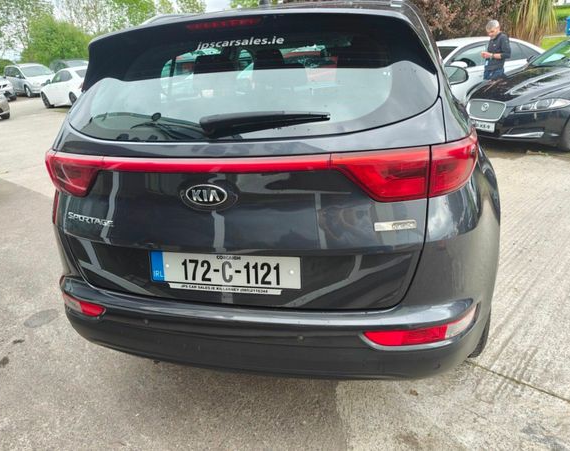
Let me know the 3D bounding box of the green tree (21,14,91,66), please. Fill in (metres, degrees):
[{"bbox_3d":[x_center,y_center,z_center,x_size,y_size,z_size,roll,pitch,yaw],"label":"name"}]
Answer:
[{"bbox_3d":[-18.151,-14.348,34.026,6.200,5.200,5.200,-15,25,-22],"label":"green tree"}]

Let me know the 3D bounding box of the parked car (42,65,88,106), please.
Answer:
[{"bbox_3d":[-7.559,-5.233,15.557,4.250,1.450,1.790,16,31,40],"label":"parked car"}]

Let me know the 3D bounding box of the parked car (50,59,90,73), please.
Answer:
[{"bbox_3d":[-13.436,-9.538,26.348,4.400,1.530,1.800,15,30,39],"label":"parked car"}]

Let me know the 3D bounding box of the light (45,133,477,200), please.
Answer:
[{"bbox_3d":[-0.192,-0.194,1.388,1.630,0.170,0.340,1,24,14],"label":"light"}]

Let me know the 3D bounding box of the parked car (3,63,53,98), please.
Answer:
[{"bbox_3d":[-14.491,-8.346,23.882,4.550,1.670,1.830,15,30,38],"label":"parked car"}]

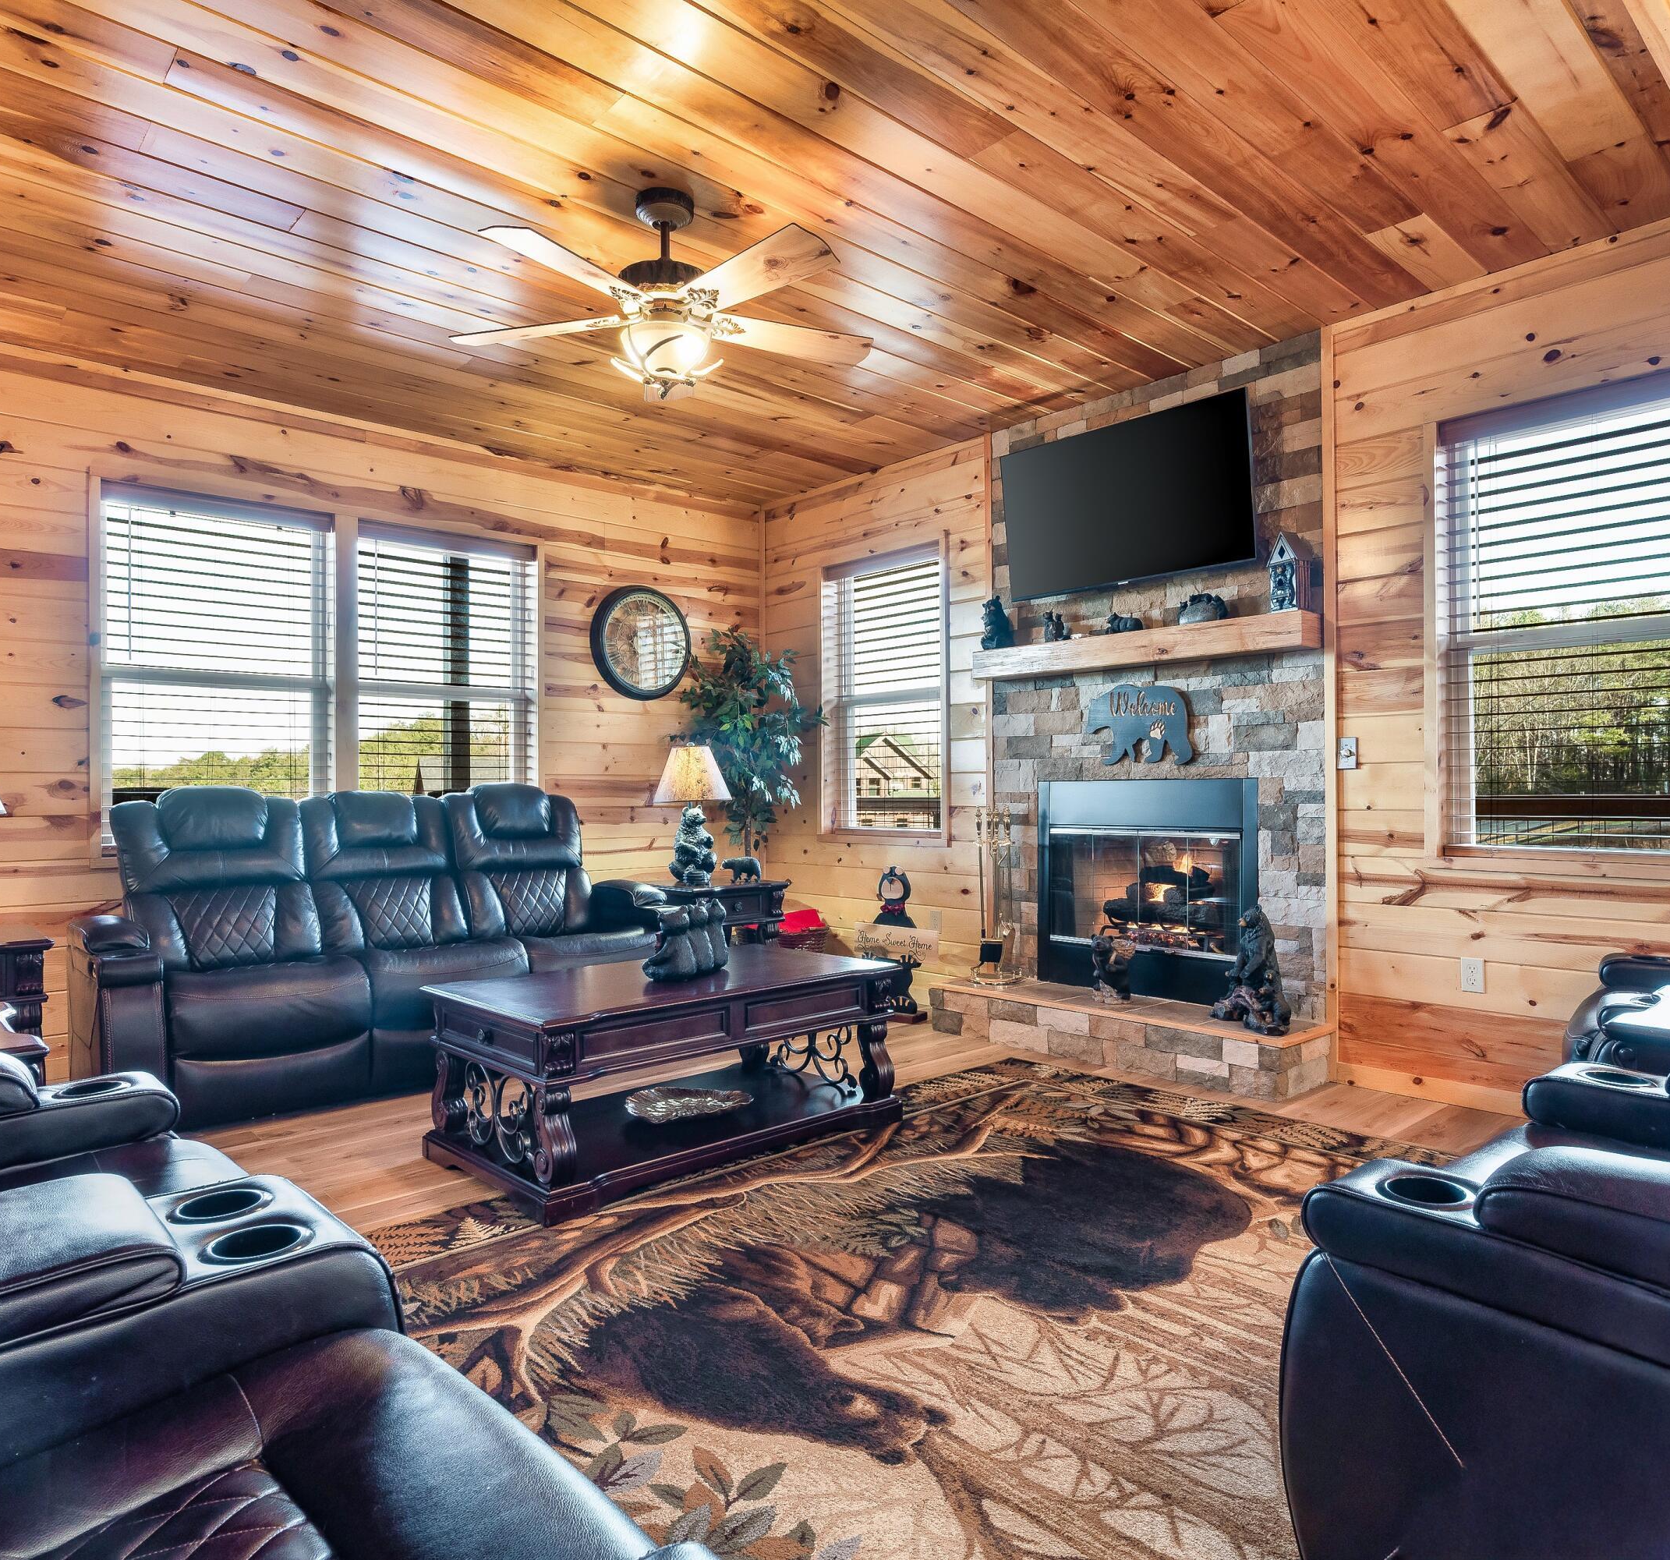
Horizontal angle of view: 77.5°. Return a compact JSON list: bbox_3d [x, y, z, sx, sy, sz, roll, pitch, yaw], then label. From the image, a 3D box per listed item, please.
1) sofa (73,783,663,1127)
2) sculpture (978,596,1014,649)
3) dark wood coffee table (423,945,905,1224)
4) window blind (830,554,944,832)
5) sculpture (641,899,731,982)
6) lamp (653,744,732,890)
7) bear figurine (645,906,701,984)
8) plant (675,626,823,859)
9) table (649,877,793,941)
[{"bbox_3d":[-1.777,0.585,4.209,2.070,1.120,0.985,0,-1,-41],"label":"sofa"},{"bbox_3d":[0.762,-0.745,4.898,0.160,0.250,0.150,0,-1,-30],"label":"sculpture"},{"bbox_3d":[-0.492,0.880,3.326,1.310,0.498,0.730,0,-1,-42],"label":"dark wood coffee table"},{"bbox_3d":[0.274,-0.458,5.591,0.060,1.490,0.860,0,-1,-44],"label":"window blind"},{"bbox_3d":[-0.475,0.510,3.450,0.180,0.240,0.310,-1,-1,28],"label":"sculpture"},{"bbox_3d":[-0.721,0.174,5.291,0.390,0.730,0.390,0,-1,0],"label":"lamp"},{"bbox_3d":[-0.515,0.510,3.330,0.180,0.240,0.130,-1,-1,28],"label":"bear figurine"},{"bbox_3d":[-0.472,0.147,5.720,0.800,2.000,0.780,0,-1,0],"label":"plant"},{"bbox_3d":[-0.658,0.844,5.391,0.600,0.612,0.620,0,-1,-41],"label":"table"}]

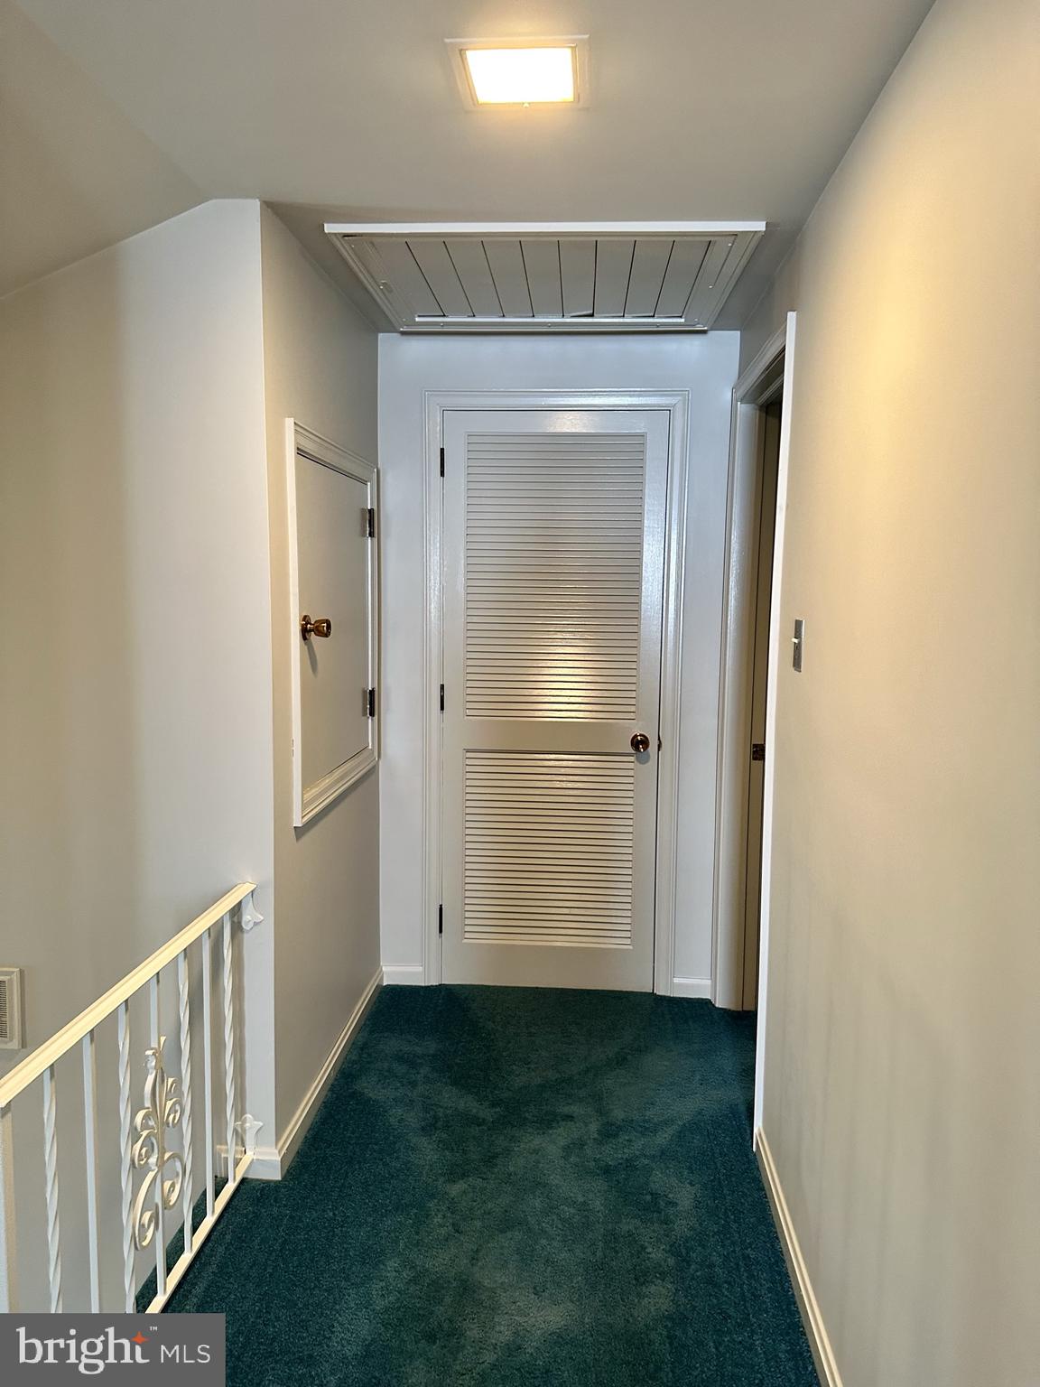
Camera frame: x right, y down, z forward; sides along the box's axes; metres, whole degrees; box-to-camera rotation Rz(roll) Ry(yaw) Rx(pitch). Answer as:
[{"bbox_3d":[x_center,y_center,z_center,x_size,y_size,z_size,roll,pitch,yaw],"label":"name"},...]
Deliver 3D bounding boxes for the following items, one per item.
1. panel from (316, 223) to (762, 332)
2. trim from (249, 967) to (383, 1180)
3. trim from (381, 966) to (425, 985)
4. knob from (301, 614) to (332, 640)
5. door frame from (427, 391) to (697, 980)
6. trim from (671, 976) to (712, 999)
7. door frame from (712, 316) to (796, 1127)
[{"bbox_3d":[0.083,-1.128,2.669,1.016,0.033,0.873,1,7,4],"label":"panel"},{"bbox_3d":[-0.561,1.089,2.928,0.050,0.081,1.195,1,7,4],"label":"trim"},{"bbox_3d":[-0.430,1.035,3.511,0.155,0.075,0.018,1,7,4],"label":"trim"},{"bbox_3d":[-0.523,-0.168,2.483,0.067,0.064,0.064,1,7,4],"label":"knob"},{"bbox_3d":[0.111,0.025,3.390,0.904,2.119,0.085,1,7,4],"label":"door frame"},{"bbox_3d":[0.616,1.059,3.437,0.140,0.070,0.018,1,7,4],"label":"trim"},{"bbox_3d":[0.726,0.095,2.844,0.125,2.120,0.915,1,7,4],"label":"door frame"}]

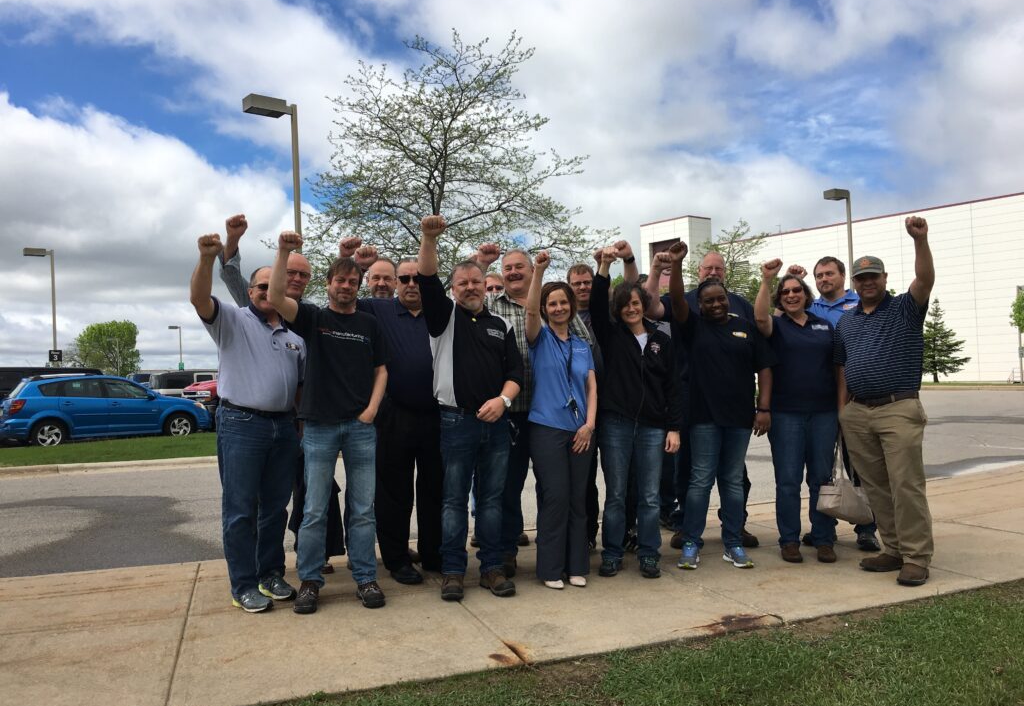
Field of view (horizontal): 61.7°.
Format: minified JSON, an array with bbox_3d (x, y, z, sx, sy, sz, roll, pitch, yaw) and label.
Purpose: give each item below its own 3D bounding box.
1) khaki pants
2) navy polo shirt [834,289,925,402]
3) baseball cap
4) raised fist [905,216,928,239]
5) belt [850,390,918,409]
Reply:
[{"bbox_3d":[2.090,0.703,4.800,0.420,0.950,0.360,-3,-1,38],"label":"khaki pants"},{"bbox_3d":[1.990,-0.040,4.620,0.510,0.600,0.330,-3,-1,37],"label":"navy polo shirt"},{"bbox_3d":[1.861,-0.450,4.490,0.175,0.130,0.250,-3,-1,38],"label":"baseball cap"},{"bbox_3d":[2.084,-0.647,4.420,0.110,0.120,0.105,-3,-1,27],"label":"raised fist"},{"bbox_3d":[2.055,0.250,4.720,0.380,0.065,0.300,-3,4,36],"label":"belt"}]

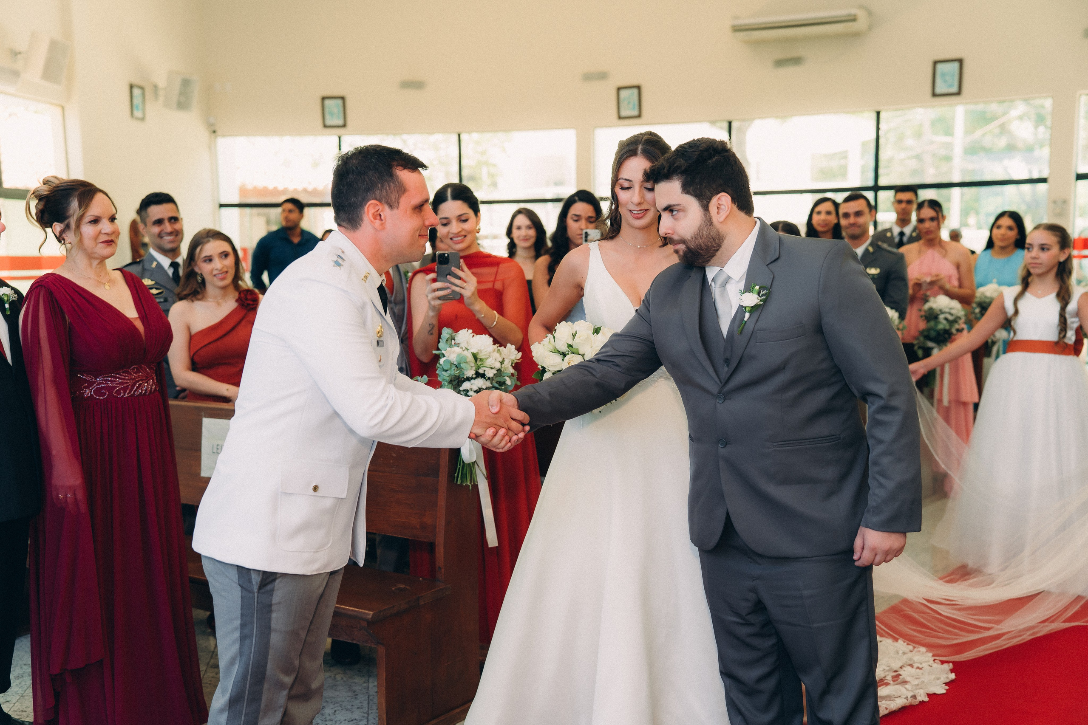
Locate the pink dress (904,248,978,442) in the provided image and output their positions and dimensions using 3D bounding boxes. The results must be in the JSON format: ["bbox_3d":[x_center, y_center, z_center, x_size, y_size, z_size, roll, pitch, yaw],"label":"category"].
[{"bbox_3d":[2.175,0.050,6.824,0.430,1.344,0.350,1,7,23],"label":"pink dress"}]

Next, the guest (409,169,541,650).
[{"bbox_3d":[-0.240,0.220,4.329,0.480,1.679,0.480,0,5,9],"label":"guest"}]

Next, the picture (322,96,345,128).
[{"bbox_3d":[-1.936,-2.305,11.400,0.215,0.278,0.025,0,6,10],"label":"picture"}]

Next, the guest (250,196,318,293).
[{"bbox_3d":[-1.878,-0.292,9.388,0.580,1.800,0.330,-1,5,-3],"label":"guest"}]

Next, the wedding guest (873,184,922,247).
[{"bbox_3d":[2.206,-0.192,7.684,0.520,1.797,0.320,1,6,23],"label":"wedding guest"}]

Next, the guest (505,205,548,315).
[{"bbox_3d":[-0.080,0.003,6.678,0.430,1.666,0.290,0,5,7],"label":"guest"}]

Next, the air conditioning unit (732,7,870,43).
[{"bbox_3d":[2.075,-2.718,10.000,1.080,0.210,0.230,2,7,25],"label":"air conditioning unit"}]

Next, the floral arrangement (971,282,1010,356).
[{"bbox_3d":[2.755,-0.253,7.600,0.260,0.470,0.270,3,7,37],"label":"floral arrangement"}]

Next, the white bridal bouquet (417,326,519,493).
[{"bbox_3d":[-0.231,0.134,3.800,0.300,0.470,0.260,-3,6,-12],"label":"white bridal bouquet"}]

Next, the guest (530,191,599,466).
[{"bbox_3d":[0.131,0.178,4.842,0.440,1.678,0.360,0,6,9],"label":"guest"}]

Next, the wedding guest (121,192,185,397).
[{"bbox_3d":[-1.566,0.138,5.280,0.520,1.705,0.320,-4,6,-27],"label":"wedding guest"}]

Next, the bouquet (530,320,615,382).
[{"bbox_3d":[0.072,-0.005,2.880,0.210,0.210,0.210,-1,6,6],"label":"bouquet"}]

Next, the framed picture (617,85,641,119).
[{"bbox_3d":[0.786,-2.395,11.400,0.225,0.300,0.030,1,6,17],"label":"framed picture"}]

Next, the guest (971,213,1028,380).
[{"bbox_3d":[2.698,-0.084,7.288,0.430,1.605,0.300,2,7,30],"label":"guest"}]

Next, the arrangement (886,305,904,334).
[{"bbox_3d":[1.636,-0.109,6.000,0.270,0.380,0.260,0,6,12],"label":"arrangement"}]

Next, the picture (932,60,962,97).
[{"bbox_3d":[3.174,-2.239,9.750,0.215,0.278,0.025,2,7,28],"label":"picture"}]

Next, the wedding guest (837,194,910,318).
[{"bbox_3d":[1.705,-0.043,6.630,0.510,1.714,0.320,2,6,25],"label":"wedding guest"}]

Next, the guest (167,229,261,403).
[{"bbox_3d":[-1.239,0.266,4.836,0.420,1.567,0.310,-2,6,-9],"label":"guest"}]

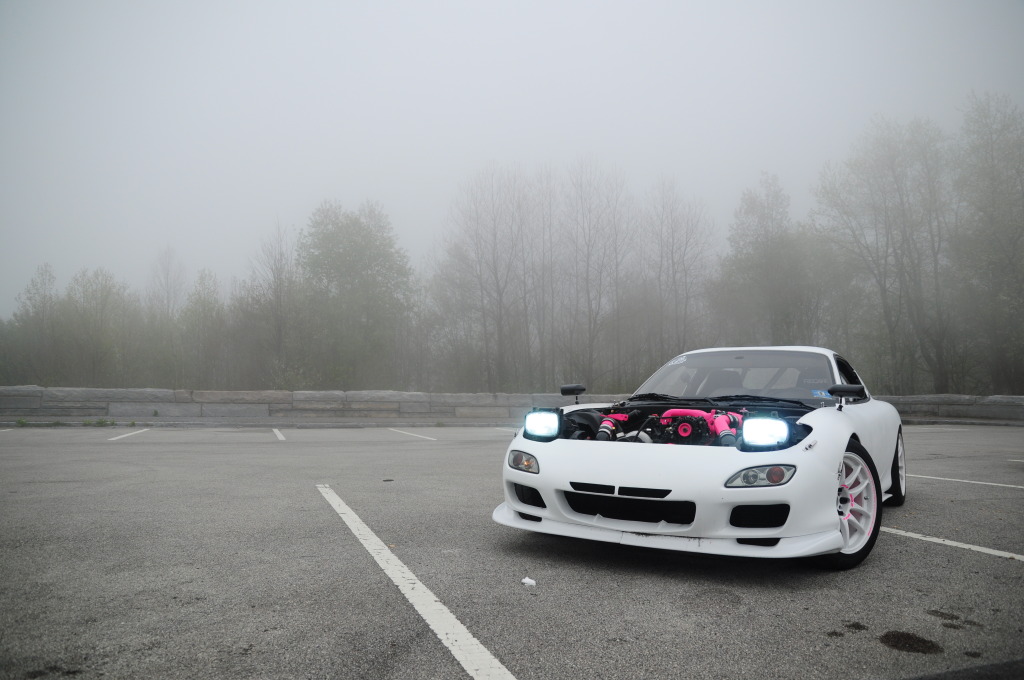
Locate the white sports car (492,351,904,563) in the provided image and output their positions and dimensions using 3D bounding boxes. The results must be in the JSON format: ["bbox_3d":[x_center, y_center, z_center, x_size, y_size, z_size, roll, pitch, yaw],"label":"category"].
[{"bbox_3d":[1.623,0.637,4.984,1.790,1.200,4.290,-3,-5,33],"label":"white sports car"}]

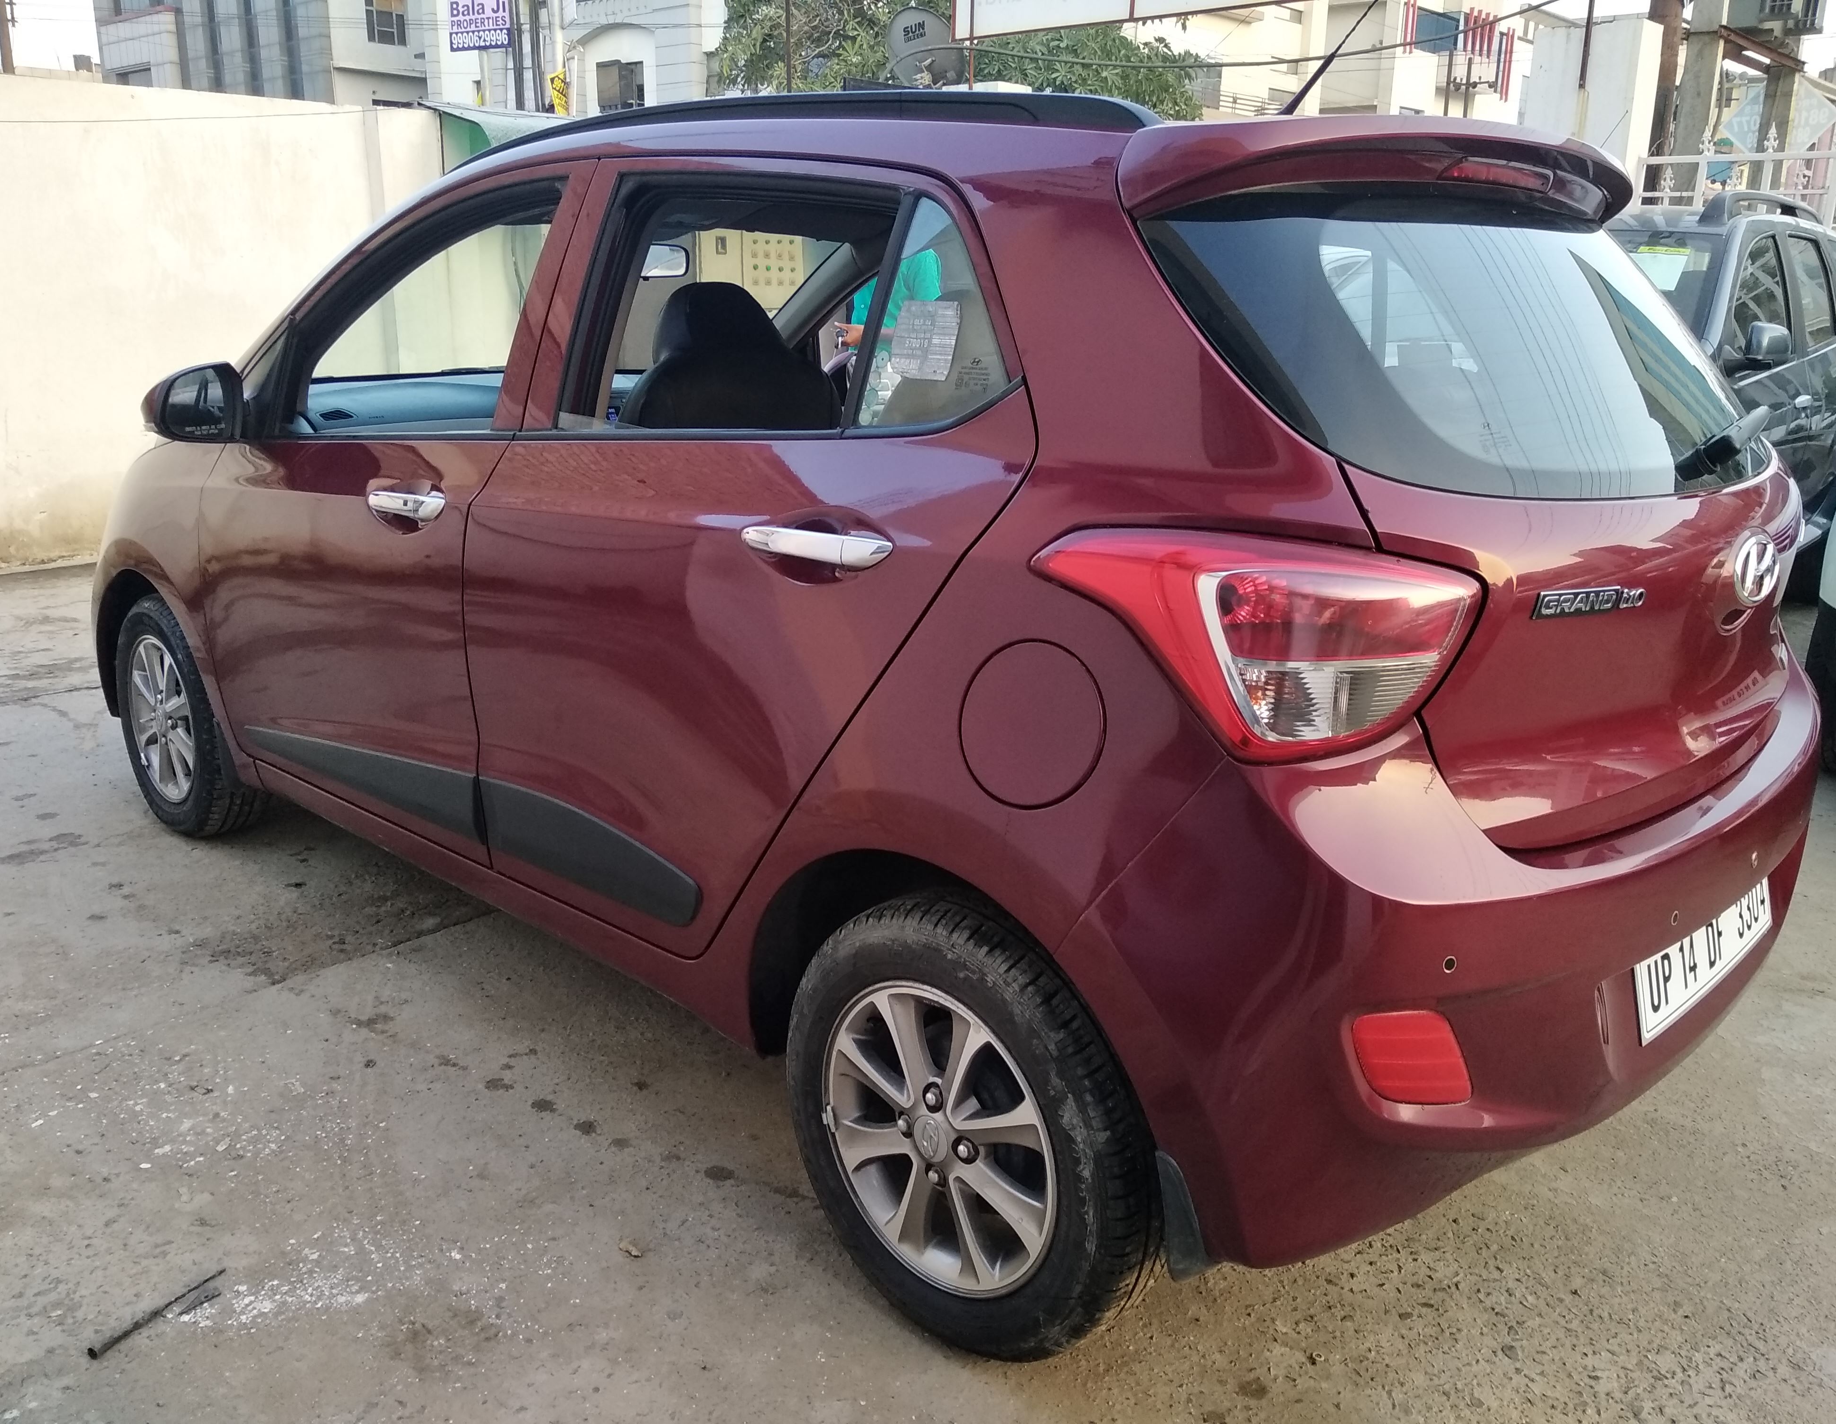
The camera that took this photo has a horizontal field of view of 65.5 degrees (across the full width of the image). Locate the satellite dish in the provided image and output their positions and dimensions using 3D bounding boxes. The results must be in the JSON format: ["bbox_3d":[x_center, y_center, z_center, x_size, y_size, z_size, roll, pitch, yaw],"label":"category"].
[{"bbox_3d":[0.091,-4.545,9.858,0.620,0.660,0.250,-4,1,-28],"label":"satellite dish"}]

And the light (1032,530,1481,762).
[{"bbox_3d":[0.361,-0.078,1.514,0.385,0.220,0.300,16,19,41],"label":"light"}]

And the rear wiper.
[{"bbox_3d":[1.057,-0.352,1.875,0.090,0.100,0.350,16,19,41],"label":"rear wiper"}]

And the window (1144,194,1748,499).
[{"bbox_3d":[0.786,-0.493,1.907,1.240,0.460,0.150,-11,-15,-45],"label":"window"}]

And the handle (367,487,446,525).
[{"bbox_3d":[-0.862,-0.335,2.373,0.230,0.045,0.060,16,19,41],"label":"handle"}]

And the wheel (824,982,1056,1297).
[{"bbox_3d":[0.066,0.500,1.753,0.386,0.386,0.145,16,19,41],"label":"wheel"}]

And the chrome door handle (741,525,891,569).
[{"bbox_3d":[-0.126,-0.193,1.677,0.230,0.048,0.060,16,19,41],"label":"chrome door handle"}]

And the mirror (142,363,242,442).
[{"bbox_3d":[-1.316,-0.565,2.600,0.150,0.138,0.180,16,19,41],"label":"mirror"}]

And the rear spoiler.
[{"bbox_3d":[0.701,-0.704,1.949,0.265,0.170,1.140,16,19,41],"label":"rear spoiler"}]

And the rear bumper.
[{"bbox_3d":[0.859,0.229,1.977,0.435,0.585,1.620,16,19,41],"label":"rear bumper"}]

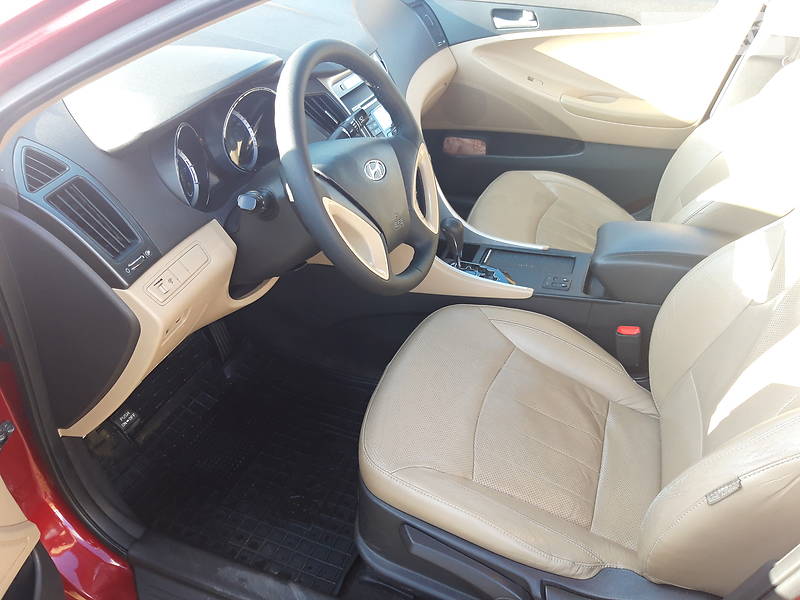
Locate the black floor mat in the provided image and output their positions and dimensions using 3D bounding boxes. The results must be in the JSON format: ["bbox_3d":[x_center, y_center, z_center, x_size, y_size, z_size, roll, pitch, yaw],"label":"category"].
[{"bbox_3d":[-0.305,0.284,1.283,0.640,0.080,0.515,8,32,21],"label":"black floor mat"}]

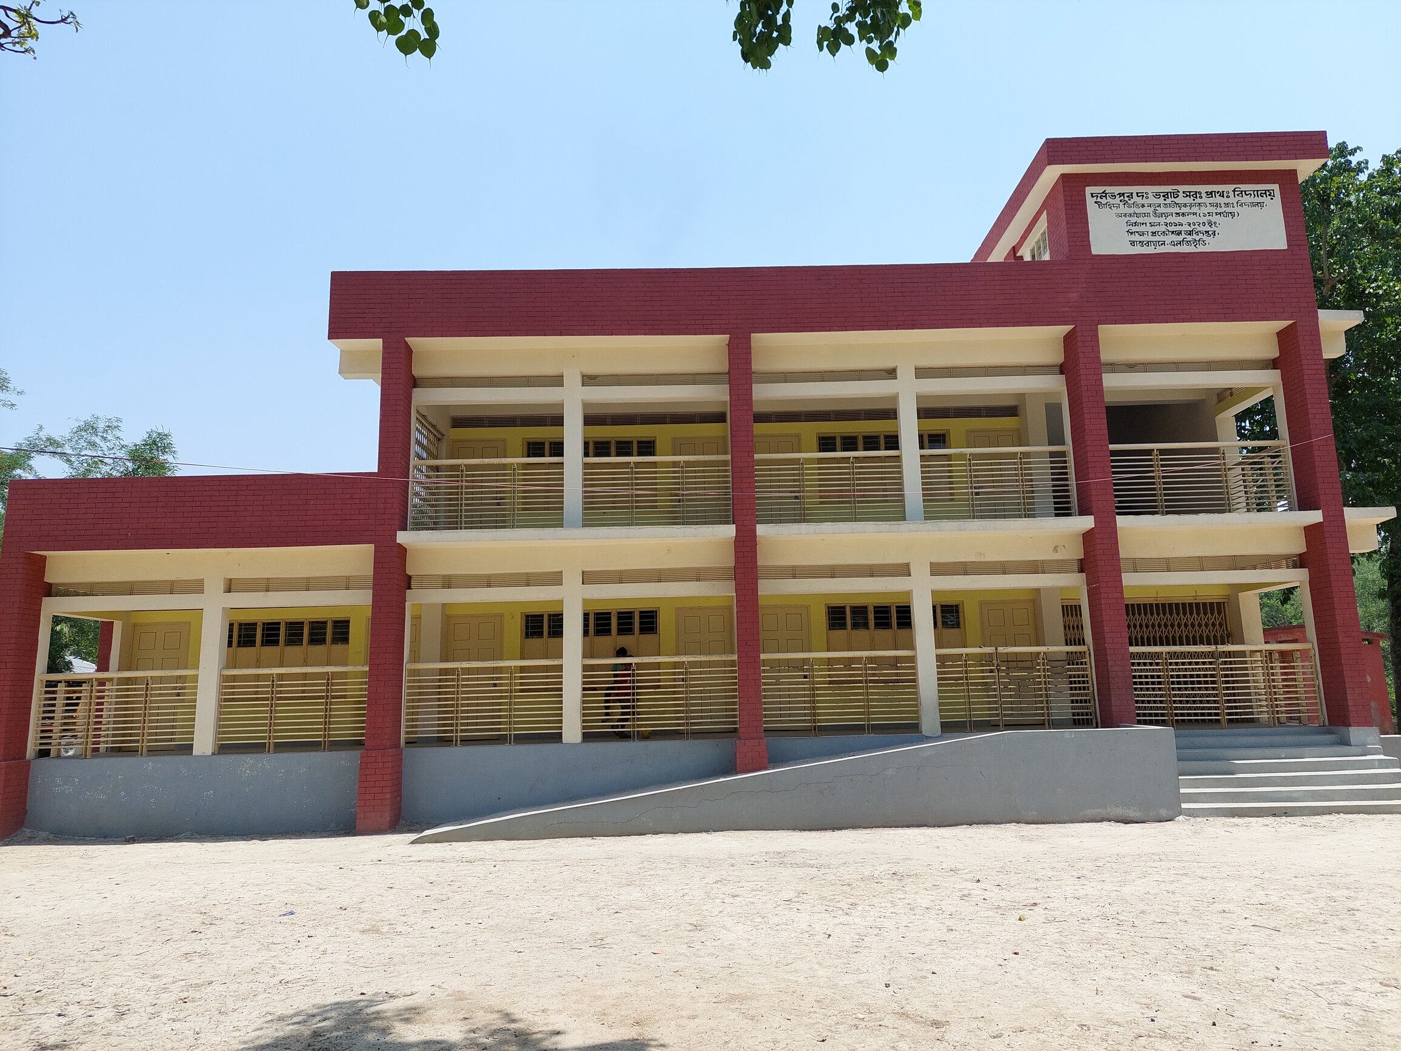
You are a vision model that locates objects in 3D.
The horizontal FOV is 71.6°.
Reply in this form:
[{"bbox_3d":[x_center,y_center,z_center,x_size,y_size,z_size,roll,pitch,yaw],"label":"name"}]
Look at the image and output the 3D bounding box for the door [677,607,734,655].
[{"bbox_3d":[0.095,2.445,16.489,0.960,2.119,0.060,-1,-10,0],"label":"door"}]

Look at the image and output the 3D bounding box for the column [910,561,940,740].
[{"bbox_3d":[3.323,1.839,14.419,0.261,2.512,0.250,-1,-10,0],"label":"column"}]

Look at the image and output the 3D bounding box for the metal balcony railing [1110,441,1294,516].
[{"bbox_3d":[7.768,-0.698,15.283,3.082,1.244,0.080,-1,-10,0],"label":"metal balcony railing"}]

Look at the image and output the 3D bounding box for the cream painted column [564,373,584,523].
[{"bbox_3d":[-2.003,-1.151,15.387,0.286,2.617,0.257,-1,-10,0],"label":"cream painted column"}]

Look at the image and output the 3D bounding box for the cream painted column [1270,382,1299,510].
[{"bbox_3d":[9.442,-1.219,15.434,0.286,2.245,0.265,-1,-10,0],"label":"cream painted column"}]

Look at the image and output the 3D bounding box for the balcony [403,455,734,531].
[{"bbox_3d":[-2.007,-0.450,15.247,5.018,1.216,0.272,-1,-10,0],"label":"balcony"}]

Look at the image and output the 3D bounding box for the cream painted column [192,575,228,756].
[{"bbox_3d":[-7.219,2.076,14.402,0.273,2.598,0.250,-1,-10,0],"label":"cream painted column"}]

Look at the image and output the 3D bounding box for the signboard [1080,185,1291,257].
[{"bbox_3d":[7.484,-4.720,14.951,2.985,1.089,0.040,-1,-10,0],"label":"signboard"}]

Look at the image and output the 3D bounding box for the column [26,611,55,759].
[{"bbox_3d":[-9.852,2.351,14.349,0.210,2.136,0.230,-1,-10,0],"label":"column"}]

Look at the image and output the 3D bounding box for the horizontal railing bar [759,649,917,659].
[{"bbox_3d":[2.027,1.916,14.401,2.291,0.078,0.075,-1,-10,0],"label":"horizontal railing bar"}]

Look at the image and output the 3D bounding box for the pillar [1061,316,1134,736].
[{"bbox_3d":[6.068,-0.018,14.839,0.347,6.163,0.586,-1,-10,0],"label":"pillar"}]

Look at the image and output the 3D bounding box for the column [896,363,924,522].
[{"bbox_3d":[3.316,-1.263,15.418,0.279,2.617,0.257,-1,-10,0],"label":"column"}]

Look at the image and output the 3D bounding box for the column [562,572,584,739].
[{"bbox_3d":[-1.874,1.935,14.414,0.287,2.508,0.250,-1,-10,0],"label":"column"}]

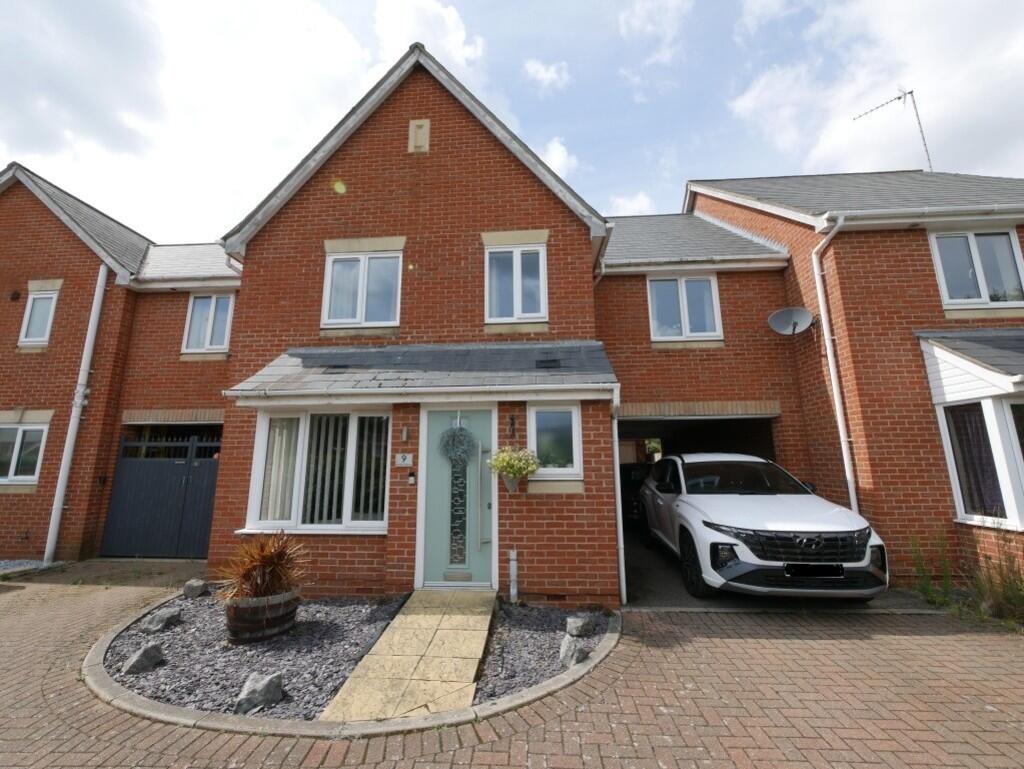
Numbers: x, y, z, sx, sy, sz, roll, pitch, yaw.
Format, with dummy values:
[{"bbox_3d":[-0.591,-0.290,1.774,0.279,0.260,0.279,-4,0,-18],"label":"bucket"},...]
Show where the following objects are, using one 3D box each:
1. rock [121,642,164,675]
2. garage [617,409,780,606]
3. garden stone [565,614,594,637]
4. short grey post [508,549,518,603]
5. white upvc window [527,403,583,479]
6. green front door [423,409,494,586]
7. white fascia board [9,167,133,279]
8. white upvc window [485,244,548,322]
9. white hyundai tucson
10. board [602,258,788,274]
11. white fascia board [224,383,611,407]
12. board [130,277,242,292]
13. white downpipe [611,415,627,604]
[{"bbox_3d":[-2.921,2.139,3.291,0.300,0.180,0.240,8,-14,-38],"label":"rock"},{"bbox_3d":[2.961,2.038,8.723,3.000,2.260,4.600,-1,-11,4],"label":"garage"},{"bbox_3d":[0.631,2.187,3.789,0.240,0.135,0.210,-1,-10,3],"label":"garden stone"},{"bbox_3d":[0.025,2.068,4.475,0.070,0.531,0.070,-1,-11,4],"label":"short grey post"},{"bbox_3d":[0.492,0.639,4.767,0.627,0.892,0.090,-1,-10,3],"label":"white upvc window"},{"bbox_3d":[-0.618,1.261,4.730,0.826,1.946,0.070,-1,-10,3],"label":"green front door"},{"bbox_3d":[-8.436,-3.017,7.855,3.600,0.250,0.080,38,-6,9],"label":"white fascia board"},{"bbox_3d":[0.060,-1.484,6.061,0.915,1.210,0.080,-1,-11,4],"label":"white upvc window"},{"bbox_3d":[3.193,1.835,6.069,1.865,1.650,4.500,-2,-11,10],"label":"white hyundai tucson"},{"bbox_3d":[3.089,-2.027,7.146,3.200,0.170,0.070,-1,-11,4],"label":"board"},{"bbox_3d":[-1.088,0.121,4.697,4.460,0.165,0.100,-1,-11,4],"label":"white fascia board"},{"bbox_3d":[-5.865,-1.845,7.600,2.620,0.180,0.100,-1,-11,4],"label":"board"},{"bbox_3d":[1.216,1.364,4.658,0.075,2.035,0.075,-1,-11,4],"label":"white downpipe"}]

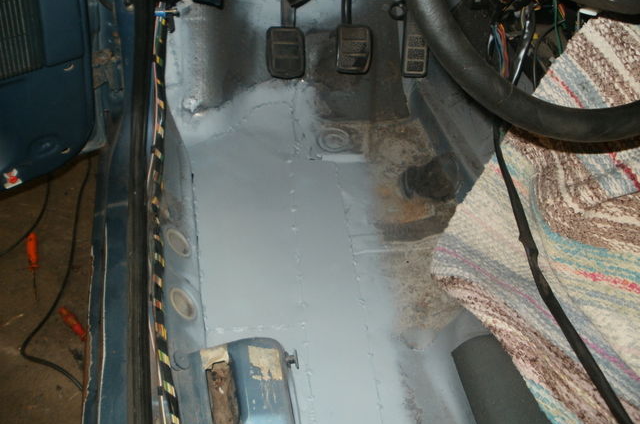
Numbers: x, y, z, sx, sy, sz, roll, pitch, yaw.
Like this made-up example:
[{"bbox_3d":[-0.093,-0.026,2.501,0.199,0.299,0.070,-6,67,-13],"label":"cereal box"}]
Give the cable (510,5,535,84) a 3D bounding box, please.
[{"bbox_3d":[0.268,-0.219,0.870,0.022,0.104,0.020,12,28,14],"label":"cable"}]

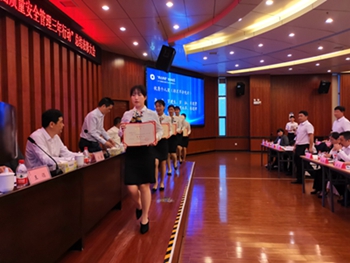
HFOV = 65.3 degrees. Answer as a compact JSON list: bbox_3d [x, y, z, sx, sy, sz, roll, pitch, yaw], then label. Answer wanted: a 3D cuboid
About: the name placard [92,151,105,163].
[{"bbox_3d":[-0.897,0.288,3.170,0.080,0.100,0.220,0,2,6],"label":"name placard"}]

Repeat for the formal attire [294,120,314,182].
[{"bbox_3d":[2.974,0.474,6.318,0.320,1.460,0.470,-1,2,-18],"label":"formal attire"}]

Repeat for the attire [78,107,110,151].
[{"bbox_3d":[-1.237,0.385,4.213,0.540,1.420,0.480,0,2,7],"label":"attire"}]

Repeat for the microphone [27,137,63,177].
[{"bbox_3d":[-1.123,0.214,2.357,0.320,0.310,0.100,0,2,6],"label":"microphone"}]

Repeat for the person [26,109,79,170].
[{"bbox_3d":[-1.346,0.456,2.895,0.680,1.360,0.560,0,2,16],"label":"person"}]

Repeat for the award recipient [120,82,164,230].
[{"bbox_3d":[-0.377,0.292,3.210,0.490,1.650,0.500,0,2,3],"label":"award recipient"}]

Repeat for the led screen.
[{"bbox_3d":[0.175,-1.340,11.810,0.100,2.278,4.040,1,2,38],"label":"led screen"}]

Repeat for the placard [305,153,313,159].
[{"bbox_3d":[2.534,0.454,5.127,0.080,0.100,0.220,0,2,6],"label":"placard"}]

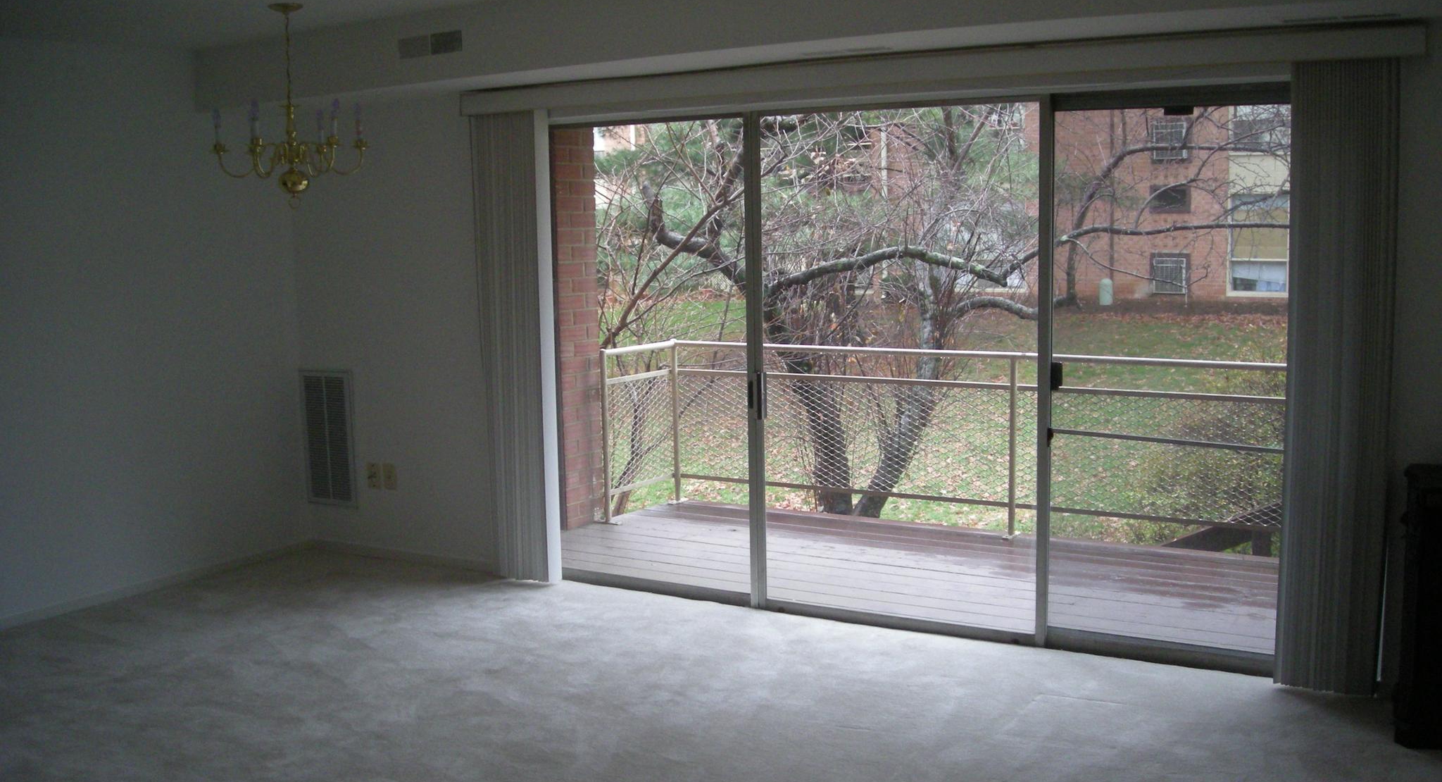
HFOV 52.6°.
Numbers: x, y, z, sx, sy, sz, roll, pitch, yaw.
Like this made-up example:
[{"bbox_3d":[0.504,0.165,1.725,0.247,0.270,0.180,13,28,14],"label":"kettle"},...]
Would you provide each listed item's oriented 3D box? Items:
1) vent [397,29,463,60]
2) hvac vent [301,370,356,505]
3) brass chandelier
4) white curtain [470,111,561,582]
[{"bbox_3d":[-1.126,-1.337,5.641,0.320,0.083,0.025,3,8,31],"label":"vent"},{"bbox_3d":[-1.922,0.227,7.136,0.345,0.660,0.025,3,8,31],"label":"hvac vent"},{"bbox_3d":[-1.629,-1.080,5.475,0.570,0.745,0.570,3,8,31],"label":"brass chandelier"},{"bbox_3d":[-0.894,-0.187,6.372,0.335,2.050,0.100,3,8,31],"label":"white curtain"}]

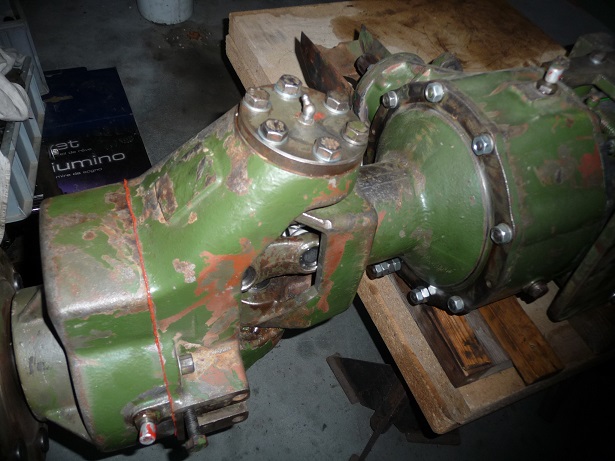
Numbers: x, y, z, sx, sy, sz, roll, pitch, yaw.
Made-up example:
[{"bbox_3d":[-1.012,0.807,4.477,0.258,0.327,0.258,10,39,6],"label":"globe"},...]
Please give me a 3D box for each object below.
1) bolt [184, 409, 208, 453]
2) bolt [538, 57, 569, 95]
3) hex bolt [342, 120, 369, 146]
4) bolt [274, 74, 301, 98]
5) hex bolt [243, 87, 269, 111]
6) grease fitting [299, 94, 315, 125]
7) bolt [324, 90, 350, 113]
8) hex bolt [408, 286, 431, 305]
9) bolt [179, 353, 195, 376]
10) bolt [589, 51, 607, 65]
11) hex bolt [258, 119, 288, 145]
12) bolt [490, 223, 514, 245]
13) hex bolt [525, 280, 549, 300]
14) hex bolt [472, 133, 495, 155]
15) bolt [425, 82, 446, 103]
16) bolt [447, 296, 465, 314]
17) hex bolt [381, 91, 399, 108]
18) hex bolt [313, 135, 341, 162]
[{"bbox_3d":[-0.098,0.176,0.438,0.019,0.019,0.034,-14,53,-21],"label":"bolt"},{"bbox_3d":[0.257,-0.160,0.514,0.018,0.032,0.018,13,51,0],"label":"bolt"},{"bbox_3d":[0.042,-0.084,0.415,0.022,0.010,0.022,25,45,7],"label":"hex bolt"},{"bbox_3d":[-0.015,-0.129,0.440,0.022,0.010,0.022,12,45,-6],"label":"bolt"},{"bbox_3d":[-0.039,-0.102,0.384,0.021,0.010,0.021,-8,50,-28],"label":"hex bolt"},{"bbox_3d":[0.000,-0.096,0.386,0.015,0.021,0.012,34,44,14],"label":"grease fitting"},{"bbox_3d":[0.025,-0.108,0.415,0.021,0.010,0.021,-8,50,-28],"label":"bolt"},{"bbox_3d":[0.144,0.080,0.619,0.029,0.018,0.018,-16,57,-22],"label":"hex bolt"},{"bbox_3d":[-0.113,0.124,0.465,0.012,0.019,0.019,-13,52,-22],"label":"bolt"},{"bbox_3d":[0.385,-0.230,0.660,0.021,0.011,0.021,-14,53,-21],"label":"bolt"},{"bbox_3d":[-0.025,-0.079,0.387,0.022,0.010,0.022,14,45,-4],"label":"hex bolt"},{"bbox_3d":[0.189,0.004,0.488,0.011,0.018,0.018,-16,57,-22],"label":"bolt"},{"bbox_3d":[0.251,0.066,0.545,0.021,0.021,0.013,-14,53,-21],"label":"hex bolt"},{"bbox_3d":[0.169,-0.082,0.480,0.011,0.018,0.018,-16,57,-22],"label":"hex bolt"},{"bbox_3d":[0.132,-0.145,0.523,0.011,0.018,0.018,-16,57,-22],"label":"bolt"},{"bbox_3d":[0.155,0.079,0.523,0.011,0.019,0.019,-13,52,-22],"label":"bolt"},{"bbox_3d":[0.091,-0.146,0.555,0.011,0.019,0.019,-13,52,-22],"label":"hex bolt"},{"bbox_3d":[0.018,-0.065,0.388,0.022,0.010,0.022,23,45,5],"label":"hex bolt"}]

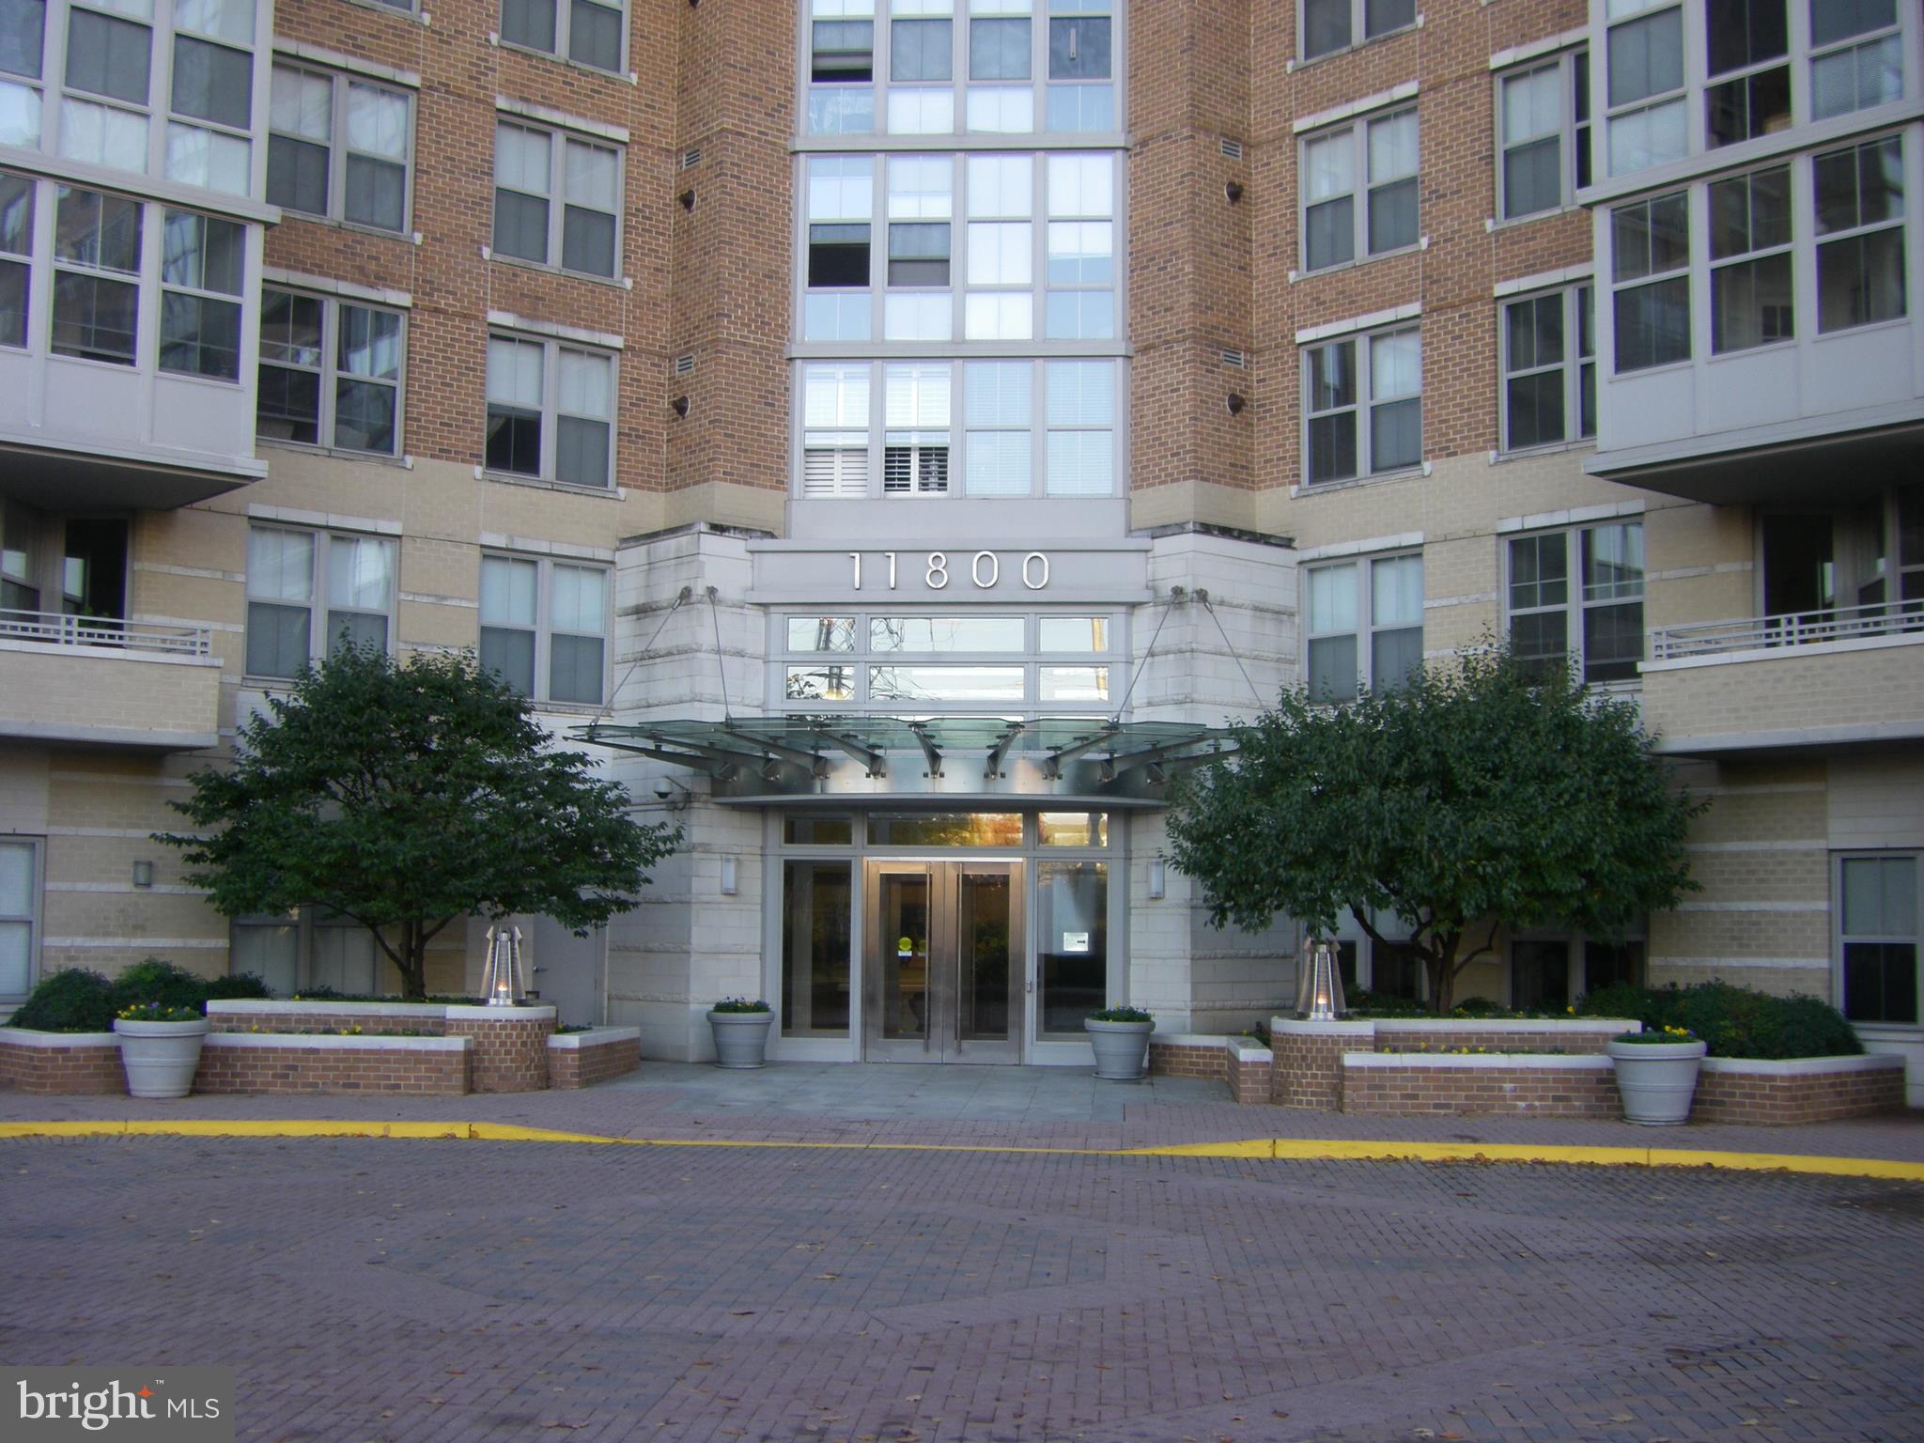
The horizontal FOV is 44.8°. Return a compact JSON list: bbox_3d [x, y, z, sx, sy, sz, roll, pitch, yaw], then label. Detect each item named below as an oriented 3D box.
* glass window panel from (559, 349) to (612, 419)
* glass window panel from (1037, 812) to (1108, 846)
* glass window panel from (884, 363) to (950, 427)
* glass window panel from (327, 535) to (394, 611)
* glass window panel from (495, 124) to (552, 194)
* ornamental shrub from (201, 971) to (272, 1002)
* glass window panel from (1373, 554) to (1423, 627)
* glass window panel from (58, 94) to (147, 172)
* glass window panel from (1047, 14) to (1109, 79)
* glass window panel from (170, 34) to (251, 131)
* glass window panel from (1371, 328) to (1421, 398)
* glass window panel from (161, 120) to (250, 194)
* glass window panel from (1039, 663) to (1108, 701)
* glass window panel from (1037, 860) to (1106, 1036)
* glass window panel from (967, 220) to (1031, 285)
[{"bbox_3d":[-4.736,-4.236,29.304,0.760,0.790,0.050,5,-7,-41],"label":"glass window panel"},{"bbox_3d":[1.319,1.286,27.645,0.823,0.401,0.060,0,-5,4],"label":"glass window panel"},{"bbox_3d":[-0.575,-4.158,29.753,0.827,0.838,0.060,0,-5,4],"label":"glass window panel"},{"bbox_3d":[-7.186,-1.765,27.881,0.827,0.817,0.060,5,-7,-41],"label":"glass window panel"},{"bbox_3d":[-5.395,-6.938,28.781,0.774,0.834,0.060,5,-7,-40],"label":"glass window panel"},{"bbox_3d":[-7.795,2.964,24.844,0.850,0.600,0.750,0,-5,4],"label":"ornamental shrub"},{"bbox_3d":[5.208,-1.550,27.889,0.060,0.810,0.749,5,-7,-42],"label":"glass window panel"},{"bbox_3d":[-8.523,-5.831,23.159,0.895,0.605,0.050,5,-7,-41],"label":"glass window panel"},{"bbox_3d":[1.501,-8.597,29.802,0.776,0.831,0.060,0,-5,4],"label":"glass window panel"},{"bbox_3d":[-7.936,-6.762,24.714,0.841,0.828,0.060,5,-7,-41],"label":"glass window panel"},{"bbox_3d":[5.181,-4.300,27.939,0.050,0.760,0.740,5,-7,-41],"label":"glass window panel"},{"bbox_3d":[-7.691,-5.748,23.833,0.892,0.564,0.060,5,-7,-41],"label":"glass window panel"},{"bbox_3d":[1.395,-0.489,29.177,0.851,0.470,0.060,0,-5,4],"label":"glass window panel"},{"bbox_3d":[1.329,2.741,28.093,0.813,2.133,0.060,0,-5,4],"label":"glass window panel"},{"bbox_3d":[0.471,-5.999,29.860,0.808,0.846,0.060,0,-5,4],"label":"glass window panel"}]

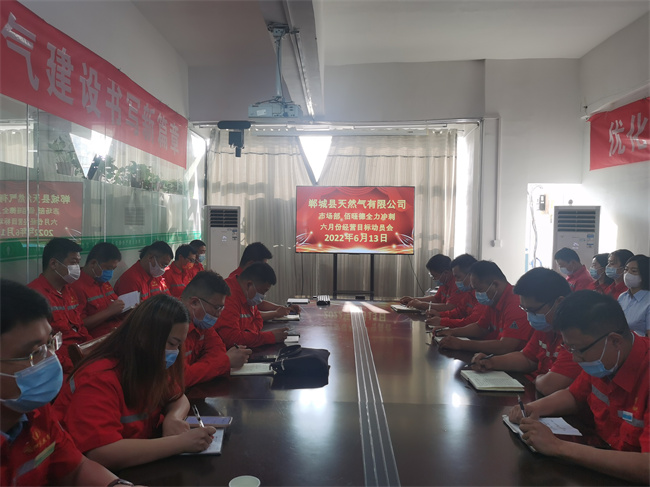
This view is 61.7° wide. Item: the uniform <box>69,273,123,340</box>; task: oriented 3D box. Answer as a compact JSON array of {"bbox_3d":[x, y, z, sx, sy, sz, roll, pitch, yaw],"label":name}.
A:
[{"bbox_3d":[-1.413,0.481,3.409,0.380,0.580,0.460,1,2,14],"label":"uniform"}]

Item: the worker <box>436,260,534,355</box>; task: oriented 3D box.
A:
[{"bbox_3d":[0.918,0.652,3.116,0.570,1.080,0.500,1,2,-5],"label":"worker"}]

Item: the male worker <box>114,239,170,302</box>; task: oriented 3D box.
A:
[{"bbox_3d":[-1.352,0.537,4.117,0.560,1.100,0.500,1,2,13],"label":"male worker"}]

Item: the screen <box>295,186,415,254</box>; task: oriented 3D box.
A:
[{"bbox_3d":[0.428,-0.344,7.900,1.730,0.980,0.080,1,2,5],"label":"screen"}]

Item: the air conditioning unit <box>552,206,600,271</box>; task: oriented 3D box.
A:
[{"bbox_3d":[3.009,0.434,6.526,0.490,1.740,0.340,2,2,26],"label":"air conditioning unit"}]

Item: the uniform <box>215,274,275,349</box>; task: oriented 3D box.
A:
[{"bbox_3d":[-0.458,0.475,3.159,0.430,0.580,0.470,1,2,9],"label":"uniform"}]

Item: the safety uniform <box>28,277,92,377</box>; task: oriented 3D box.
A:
[{"bbox_3d":[-1.427,0.488,2.959,0.380,0.630,0.460,1,2,16],"label":"safety uniform"}]

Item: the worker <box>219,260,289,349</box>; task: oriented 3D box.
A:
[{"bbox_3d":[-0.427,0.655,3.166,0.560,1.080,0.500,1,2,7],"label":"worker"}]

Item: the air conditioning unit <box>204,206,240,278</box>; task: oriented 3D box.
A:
[{"bbox_3d":[-1.478,0.350,7.776,0.490,1.740,0.340,0,2,-28],"label":"air conditioning unit"}]

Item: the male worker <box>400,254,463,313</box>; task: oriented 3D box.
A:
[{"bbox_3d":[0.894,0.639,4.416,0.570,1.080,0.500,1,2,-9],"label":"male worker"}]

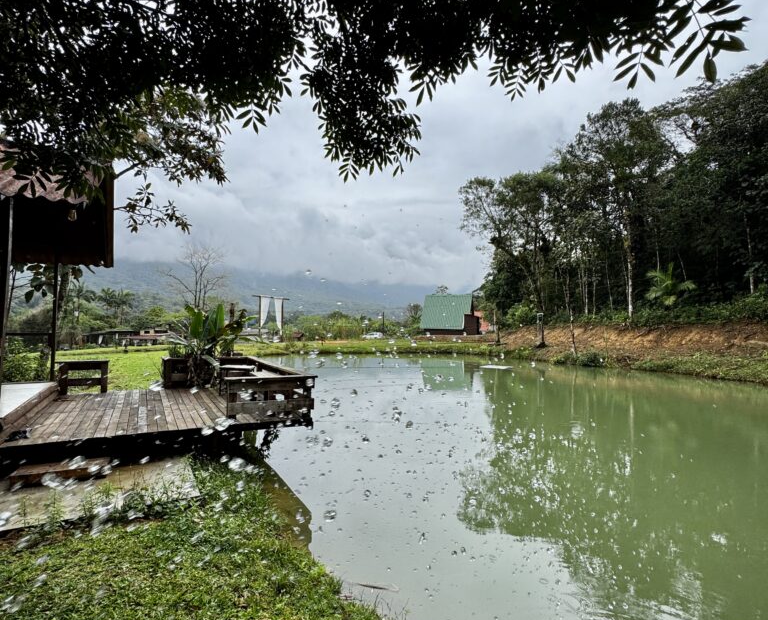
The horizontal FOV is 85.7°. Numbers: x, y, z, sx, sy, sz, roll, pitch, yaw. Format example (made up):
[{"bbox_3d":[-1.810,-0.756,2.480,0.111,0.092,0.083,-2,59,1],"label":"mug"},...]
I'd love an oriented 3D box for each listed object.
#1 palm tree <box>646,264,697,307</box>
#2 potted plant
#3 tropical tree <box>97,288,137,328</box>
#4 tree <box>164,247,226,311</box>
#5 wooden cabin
[{"bbox_3d":[18.680,-1.206,27.000,3.000,3.500,2.900,-1,-3,35],"label":"palm tree"},{"bbox_3d":[-3.430,0.675,8.100,1.500,1.620,1.300,2,-3,-23],"label":"potted plant"},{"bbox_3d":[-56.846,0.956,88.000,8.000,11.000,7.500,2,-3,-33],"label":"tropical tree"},{"bbox_3d":[-21.734,-1.913,48.000,7.100,11.300,6.800,2,-3,-24],"label":"tree"},{"bbox_3d":[9.563,0.724,60.000,8.300,6.000,6.200,0,-3,20],"label":"wooden cabin"}]

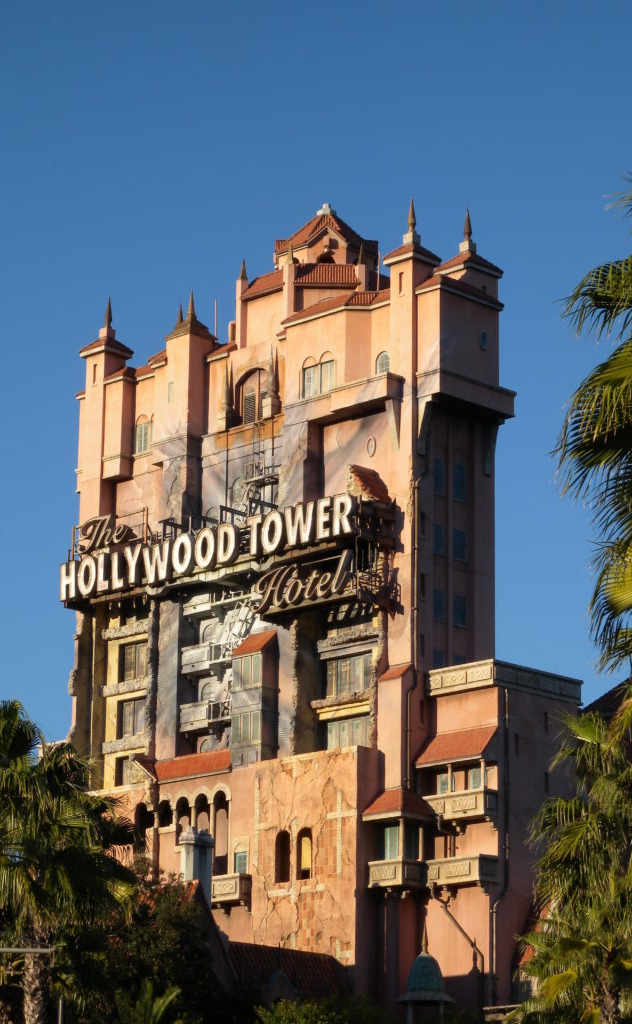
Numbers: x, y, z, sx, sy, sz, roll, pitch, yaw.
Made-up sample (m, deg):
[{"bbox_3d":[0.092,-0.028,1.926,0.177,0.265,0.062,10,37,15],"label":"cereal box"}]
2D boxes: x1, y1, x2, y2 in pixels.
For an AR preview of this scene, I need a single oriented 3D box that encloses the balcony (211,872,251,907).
[{"bbox_3d":[-4.036,18.355,147.558,2.062,1.402,0.936,-14,-21,43],"label":"balcony"}]

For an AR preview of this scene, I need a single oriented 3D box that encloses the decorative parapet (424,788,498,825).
[{"bbox_3d":[6.977,14.257,147.010,1.000,1.218,4.007,15,-21,-43],"label":"decorative parapet"}]

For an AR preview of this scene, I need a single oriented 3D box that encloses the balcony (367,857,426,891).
[{"bbox_3d":[3.749,17.069,141.990,2.149,1.323,1.522,-14,-21,43],"label":"balcony"}]

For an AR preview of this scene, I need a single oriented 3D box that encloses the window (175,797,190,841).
[{"bbox_3d":[-6.445,15.383,151.551,1.109,2.392,0.416,-14,-21,43],"label":"window"}]

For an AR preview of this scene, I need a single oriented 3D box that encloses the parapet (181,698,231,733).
[{"bbox_3d":[-5.359,10.775,160.726,1.272,1.452,3.913,15,-21,-43],"label":"parapet"}]

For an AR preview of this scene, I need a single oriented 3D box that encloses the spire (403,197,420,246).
[{"bbox_3d":[4.958,-15.019,156.553,0.700,2.546,0.700,15,-21,-43],"label":"spire"}]

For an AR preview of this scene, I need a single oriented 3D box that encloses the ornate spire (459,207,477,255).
[{"bbox_3d":[7.874,-14.614,157.315,0.700,2.469,0.700,15,-21,-43],"label":"ornate spire"}]

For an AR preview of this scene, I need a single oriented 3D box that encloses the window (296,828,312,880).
[{"bbox_3d":[-0.420,16.270,144.451,1.115,2.543,0.364,-14,-21,43],"label":"window"}]

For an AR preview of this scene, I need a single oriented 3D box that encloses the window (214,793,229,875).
[{"bbox_3d":[-4.491,15.783,149.440,1.015,4.203,0.416,-14,-21,43],"label":"window"}]

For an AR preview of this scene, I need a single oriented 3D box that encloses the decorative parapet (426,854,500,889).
[{"bbox_3d":[7.025,17.263,145.822,1.382,1.269,3.472,15,-21,-43],"label":"decorative parapet"}]

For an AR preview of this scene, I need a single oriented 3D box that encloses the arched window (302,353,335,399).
[{"bbox_3d":[0.212,-7.037,157.622,0.300,2.341,2.391,15,-21,-43],"label":"arched window"}]

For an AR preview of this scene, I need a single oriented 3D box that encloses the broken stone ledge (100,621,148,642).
[{"bbox_3d":[-10.110,6.519,167.219,0.848,0.656,3.915,15,-21,-43],"label":"broken stone ledge"}]

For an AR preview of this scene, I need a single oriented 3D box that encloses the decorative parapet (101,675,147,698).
[{"bbox_3d":[-10.081,9.596,166.313,0.848,0.626,3.974,15,-21,-43],"label":"decorative parapet"}]

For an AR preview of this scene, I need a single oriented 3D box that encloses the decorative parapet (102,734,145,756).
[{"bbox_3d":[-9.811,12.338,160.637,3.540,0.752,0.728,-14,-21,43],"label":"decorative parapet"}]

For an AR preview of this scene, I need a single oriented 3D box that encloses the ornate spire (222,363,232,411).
[{"bbox_3d":[-4.790,-6.821,164.545,0.530,2.705,0.530,1,-15,0],"label":"ornate spire"}]

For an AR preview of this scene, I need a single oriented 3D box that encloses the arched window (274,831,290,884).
[{"bbox_3d":[-1.505,17.069,150.554,0.400,2.636,1.078,15,-21,-43],"label":"arched window"}]

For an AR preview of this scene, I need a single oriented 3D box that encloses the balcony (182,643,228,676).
[{"bbox_3d":[-5.254,7.572,156.356,3.457,1.237,1.144,-14,-21,43],"label":"balcony"}]

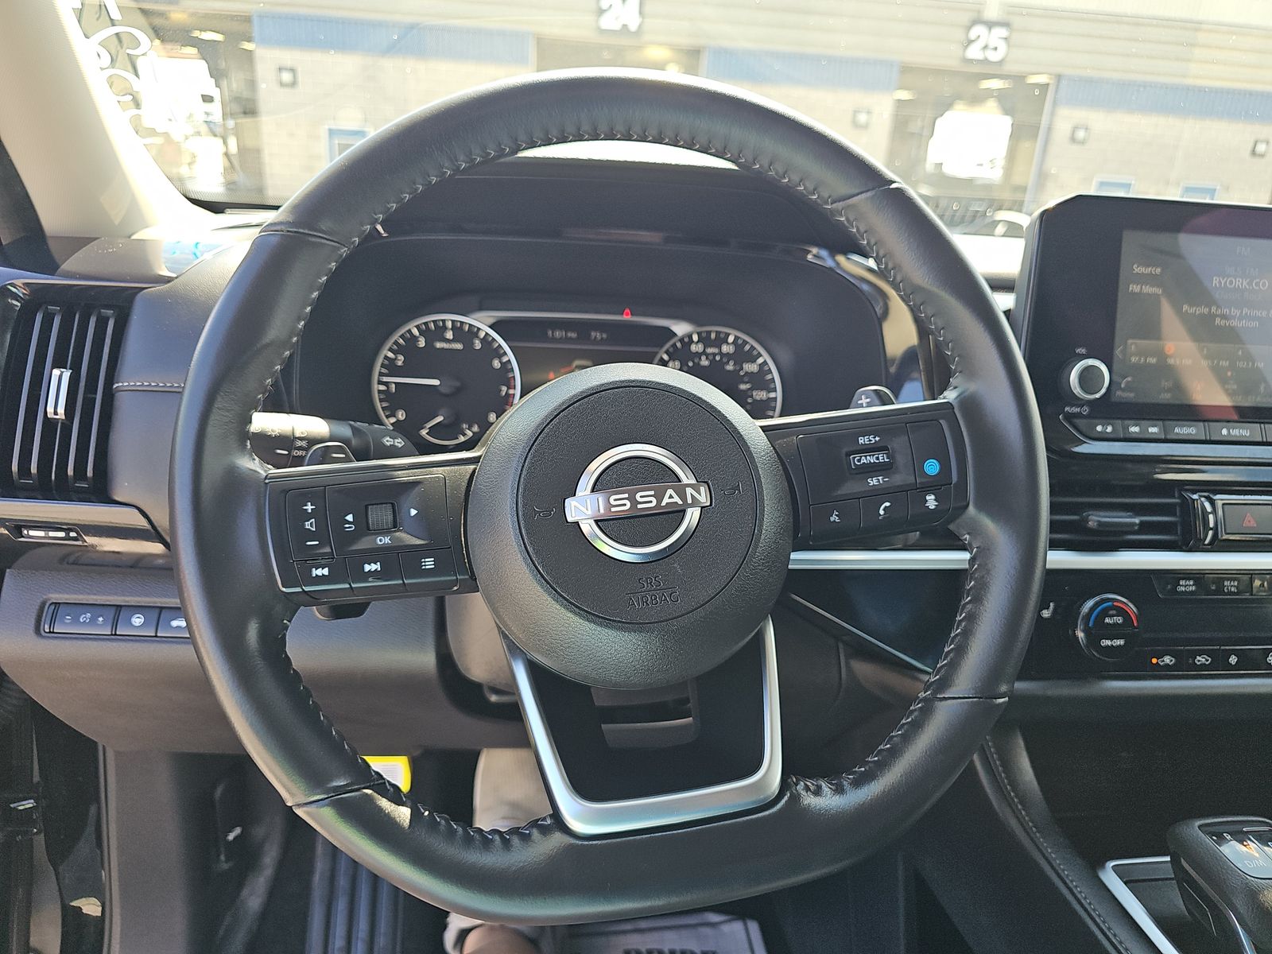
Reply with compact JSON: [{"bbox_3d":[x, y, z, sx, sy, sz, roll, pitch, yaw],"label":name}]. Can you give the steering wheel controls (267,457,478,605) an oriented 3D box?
[{"bbox_3d":[-0.111,0.026,0.371,0.087,0.060,0.026,-5,-9,-7],"label":"steering wheel controls"}]

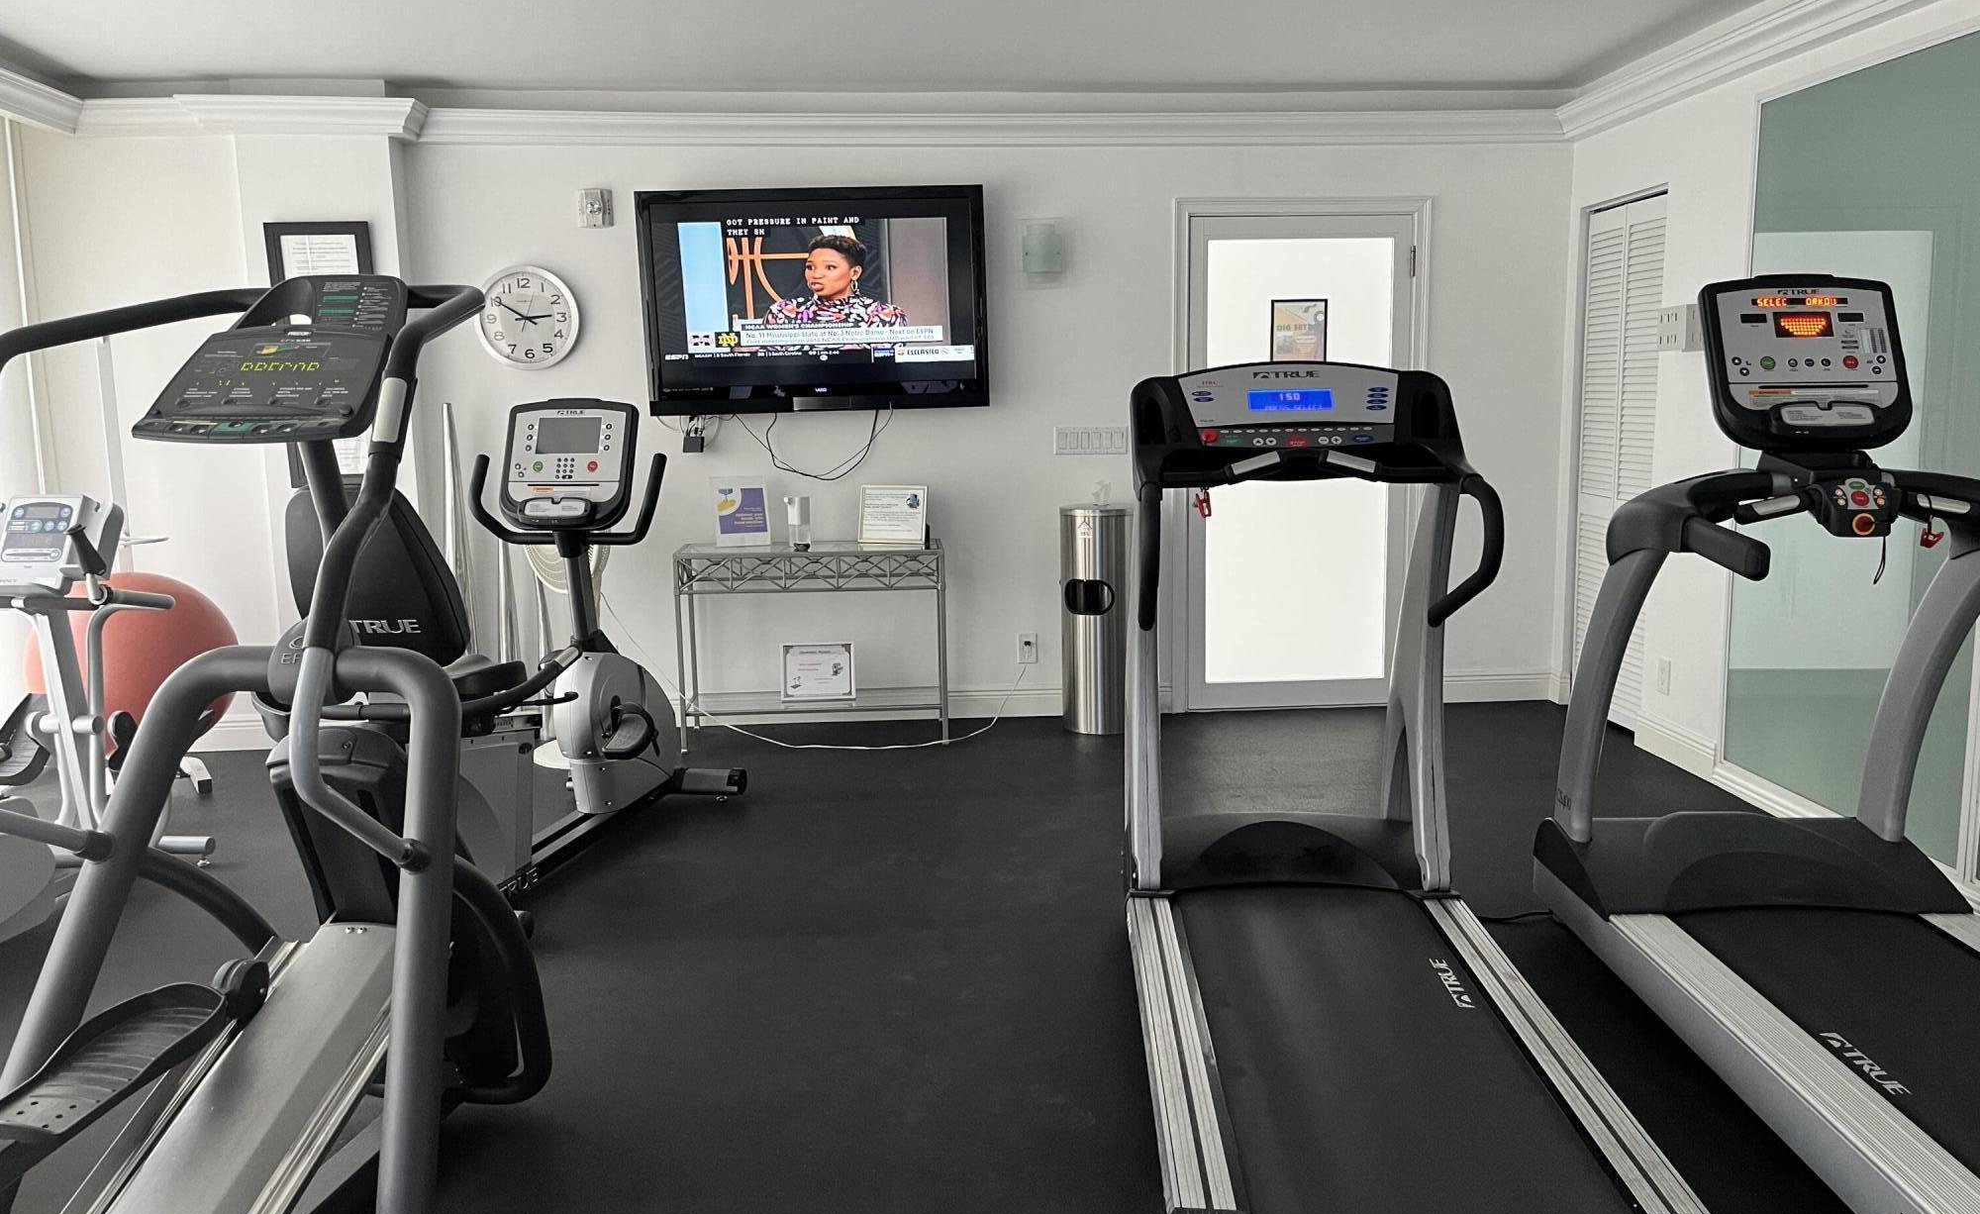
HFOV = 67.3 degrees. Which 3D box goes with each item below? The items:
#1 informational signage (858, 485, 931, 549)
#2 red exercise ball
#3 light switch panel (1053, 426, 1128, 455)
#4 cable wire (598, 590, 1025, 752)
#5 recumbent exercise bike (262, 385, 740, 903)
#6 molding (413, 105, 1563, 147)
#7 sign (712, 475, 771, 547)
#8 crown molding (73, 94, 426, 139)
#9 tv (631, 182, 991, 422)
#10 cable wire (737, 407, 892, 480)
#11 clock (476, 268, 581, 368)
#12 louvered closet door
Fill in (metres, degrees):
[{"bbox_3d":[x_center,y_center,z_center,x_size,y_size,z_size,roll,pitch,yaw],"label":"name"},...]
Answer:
[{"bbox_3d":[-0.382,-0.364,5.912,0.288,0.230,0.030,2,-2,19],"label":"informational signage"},{"bbox_3d":[-2.965,0.205,5.165,0.654,0.654,0.654,-6,10,-30],"label":"red exercise ball"},{"bbox_3d":[0.412,-0.675,6.049,0.303,0.118,0.012,-1,8,-4],"label":"light switch panel"},{"bbox_3d":[-0.652,0.199,5.885,1.650,0.640,0.500,-1,8,-4],"label":"cable wire"},{"bbox_3d":[-1.254,0.098,4.143,0.660,1.345,1.620,1,8,10],"label":"recumbent exercise bike"},{"bbox_3d":[0.066,-1.867,5.827,4.635,0.113,0.125,-1,8,-4],"label":"molding"},{"bbox_3d":[-0.986,-0.379,5.884,0.214,0.275,0.075,-3,8,-14],"label":"sign"},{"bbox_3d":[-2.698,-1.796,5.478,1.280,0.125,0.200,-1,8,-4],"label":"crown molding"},{"bbox_3d":[-0.672,-1.187,5.782,1.316,0.840,0.100,-1,11,-4],"label":"tv"},{"bbox_3d":[-0.701,-0.661,5.943,0.624,0.316,0.090,-1,8,-4],"label":"cable wire"},{"bbox_3d":[-1.803,-1.134,5.826,0.393,0.393,0.050,-1,8,-4],"label":"clock"},{"bbox_3d":[2.457,-0.546,5.800,0.035,2.000,0.610,-1,8,-3],"label":"louvered closet door"}]

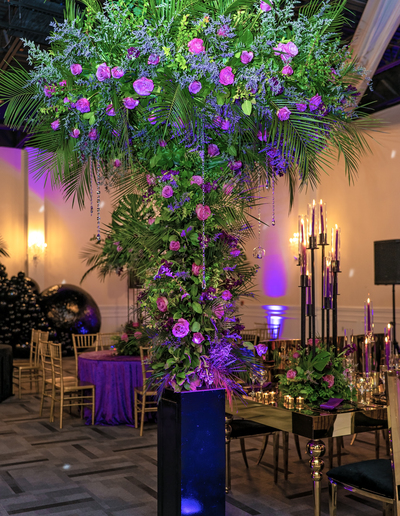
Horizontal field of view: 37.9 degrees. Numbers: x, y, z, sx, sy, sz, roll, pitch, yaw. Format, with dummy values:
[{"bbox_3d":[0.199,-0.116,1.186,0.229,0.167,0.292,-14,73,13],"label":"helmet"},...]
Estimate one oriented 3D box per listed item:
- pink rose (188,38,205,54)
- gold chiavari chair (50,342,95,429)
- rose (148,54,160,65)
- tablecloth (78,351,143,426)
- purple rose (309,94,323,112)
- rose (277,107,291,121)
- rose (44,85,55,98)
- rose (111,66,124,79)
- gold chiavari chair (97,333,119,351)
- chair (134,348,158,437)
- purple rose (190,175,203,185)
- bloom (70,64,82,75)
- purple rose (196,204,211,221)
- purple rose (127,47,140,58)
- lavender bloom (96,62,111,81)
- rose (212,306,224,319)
[{"bbox_3d":[-0.022,-1.233,3.401,0.096,0.084,0.077,0,-4,0],"label":"pink rose"},{"bbox_3d":[-1.440,1.419,6.639,0.420,0.920,0.400,2,-4,-28],"label":"gold chiavari chair"},{"bbox_3d":[-0.239,-1.041,3.060,0.064,0.058,0.058,-1,-3,11],"label":"rose"},{"bbox_3d":[-0.780,1.619,7.450,1.620,0.757,1.620,0,-4,0],"label":"tablecloth"},{"bbox_3d":[0.610,-0.816,3.080,0.071,0.095,0.070,0,-2,-12],"label":"purple rose"},{"bbox_3d":[0.444,-0.768,3.100,0.072,0.072,0.066,1,-4,-24],"label":"rose"},{"bbox_3d":[-0.851,-0.942,3.300,0.068,0.076,0.065,-1,-2,15],"label":"rose"},{"bbox_3d":[-0.439,-0.986,3.100,0.072,0.066,0.064,-1,-3,17],"label":"rose"},{"bbox_3d":[-1.130,1.491,7.877,0.400,0.920,0.420,1,-4,-22],"label":"gold chiavari chair"},{"bbox_3d":[-0.465,1.398,6.260,0.400,0.920,0.420,1,-3,-13],"label":"chair"},{"bbox_3d":[-0.017,-0.445,3.330,0.074,0.063,0.065,0,-2,-3],"label":"purple rose"},{"bbox_3d":[-0.661,-1.007,3.120,0.064,0.064,0.060,0,-2,11],"label":"bloom"},{"bbox_3d":[0.021,-0.257,3.300,0.085,0.093,0.075,0,-2,-5],"label":"purple rose"},{"bbox_3d":[-0.343,-1.060,3.020,0.067,0.065,0.060,0,-2,6],"label":"purple rose"},{"bbox_3d":[-0.492,-0.949,2.980,0.074,0.095,0.070,0,-2,7],"label":"lavender bloom"},{"bbox_3d":[0.109,0.321,3.440,0.070,0.070,0.064,2,-4,-27],"label":"rose"}]

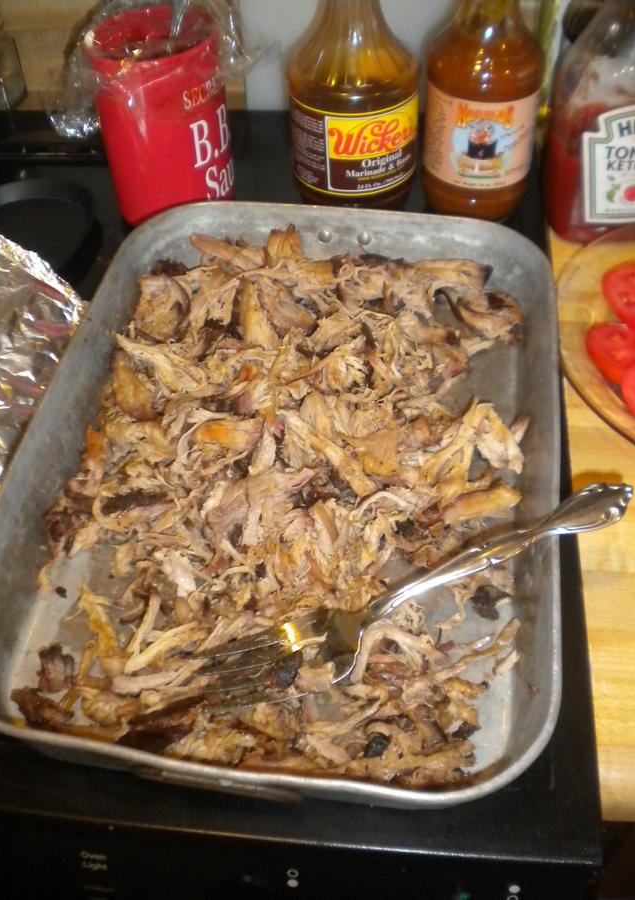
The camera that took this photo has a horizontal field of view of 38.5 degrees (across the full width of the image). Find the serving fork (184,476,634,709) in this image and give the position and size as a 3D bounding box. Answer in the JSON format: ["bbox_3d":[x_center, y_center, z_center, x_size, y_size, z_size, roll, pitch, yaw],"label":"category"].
[{"bbox_3d":[0.043,0.060,0.376,0.192,0.024,0.036,-25,48,1],"label":"serving fork"}]

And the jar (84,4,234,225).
[{"bbox_3d":[-0.107,-0.231,0.641,0.088,0.122,0.088,-2,47,2],"label":"jar"}]

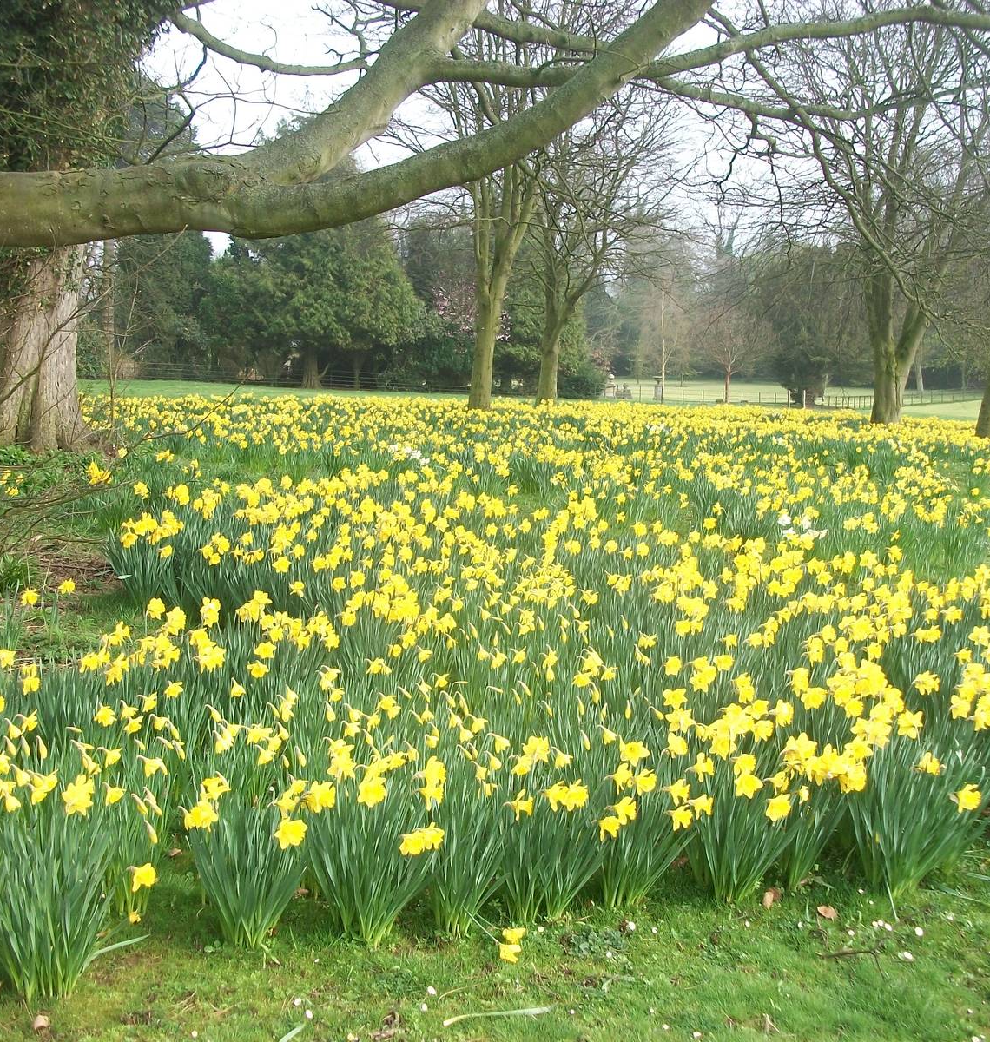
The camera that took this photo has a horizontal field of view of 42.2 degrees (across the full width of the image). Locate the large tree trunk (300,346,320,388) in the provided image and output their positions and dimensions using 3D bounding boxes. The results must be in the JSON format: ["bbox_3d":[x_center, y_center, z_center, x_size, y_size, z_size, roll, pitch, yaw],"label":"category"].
[{"bbox_3d":[-10.200,-8.490,71.000,1.100,2.350,1.000,1,6,0],"label":"large tree trunk"}]

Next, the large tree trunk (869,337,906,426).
[{"bbox_3d":[11.593,-4.143,38.000,1.000,2.750,0.880,1,6,0],"label":"large tree trunk"}]

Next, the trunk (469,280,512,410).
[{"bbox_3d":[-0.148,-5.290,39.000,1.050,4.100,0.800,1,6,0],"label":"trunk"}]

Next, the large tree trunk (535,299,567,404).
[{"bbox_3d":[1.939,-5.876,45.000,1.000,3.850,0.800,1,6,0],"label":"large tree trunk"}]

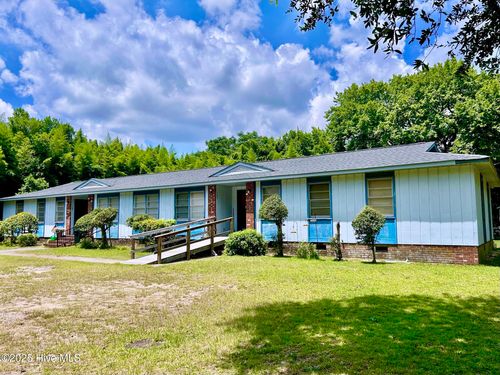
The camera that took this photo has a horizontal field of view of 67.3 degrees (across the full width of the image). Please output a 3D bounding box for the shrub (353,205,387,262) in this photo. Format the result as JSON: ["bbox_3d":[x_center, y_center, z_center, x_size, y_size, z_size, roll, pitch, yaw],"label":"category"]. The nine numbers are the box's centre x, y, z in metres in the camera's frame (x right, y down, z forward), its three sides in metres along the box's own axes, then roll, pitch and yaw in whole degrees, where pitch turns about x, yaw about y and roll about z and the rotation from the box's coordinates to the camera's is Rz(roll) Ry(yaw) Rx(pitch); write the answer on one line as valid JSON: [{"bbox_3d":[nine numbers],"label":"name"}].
[{"bbox_3d":[3.983,1.566,12.514,1.100,1.820,1.100,-4,-6,32],"label":"shrub"}]

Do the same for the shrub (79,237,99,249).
[{"bbox_3d":[-8.455,2.879,19.658,1.050,0.620,1.000,-4,-6,32],"label":"shrub"}]

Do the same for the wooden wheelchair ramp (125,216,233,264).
[{"bbox_3d":[-2.388,1.865,14.207,1.400,1.520,4.750,-4,-6,32],"label":"wooden wheelchair ramp"}]

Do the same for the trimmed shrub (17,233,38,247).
[{"bbox_3d":[-13.509,3.157,22.799,1.300,0.800,1.250,-4,-6,32],"label":"trimmed shrub"}]

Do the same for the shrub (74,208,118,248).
[{"bbox_3d":[-8.024,2.143,19.628,2.000,2.000,1.450,-4,-6,32],"label":"shrub"}]

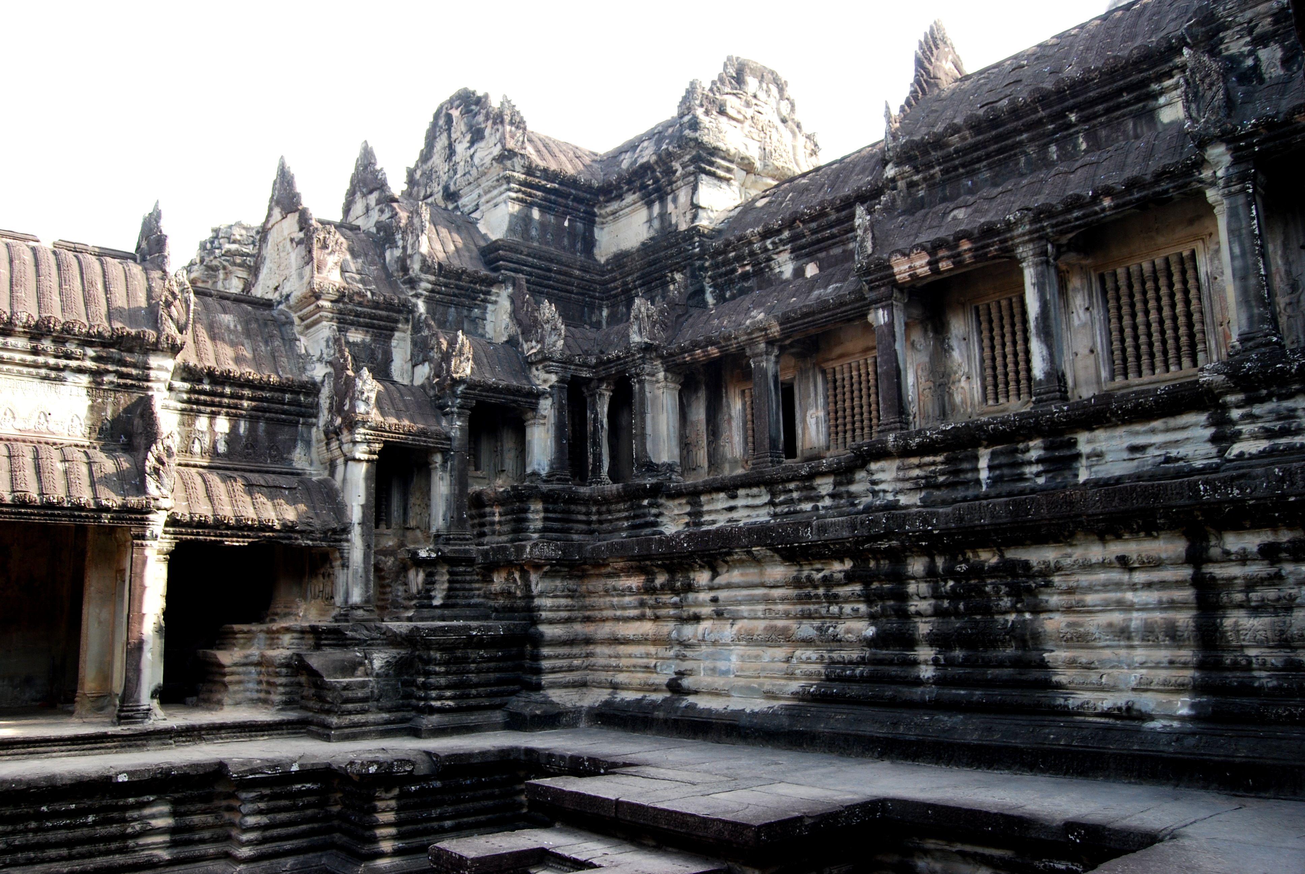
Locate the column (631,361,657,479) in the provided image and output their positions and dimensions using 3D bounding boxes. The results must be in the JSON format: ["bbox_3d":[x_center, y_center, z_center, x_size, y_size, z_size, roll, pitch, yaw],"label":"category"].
[{"bbox_3d":[-0.175,-0.321,19.402,0.370,2.286,0.370,9,-15,-42],"label":"column"}]

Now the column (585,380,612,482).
[{"bbox_3d":[-1.134,-0.092,20.534,0.405,2.129,0.405,9,-15,-42],"label":"column"}]

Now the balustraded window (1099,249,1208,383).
[{"bbox_3d":[6.966,-1.659,13.653,0.250,1.689,1.262,9,-15,-42],"label":"balustraded window"}]

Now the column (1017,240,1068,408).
[{"bbox_3d":[5.181,-1.548,13.034,0.380,2.168,0.380,9,-15,-42],"label":"column"}]

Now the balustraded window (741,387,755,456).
[{"bbox_3d":[2.408,-0.352,19.980,0.200,1.537,1.398,9,-15,-42],"label":"balustraded window"}]

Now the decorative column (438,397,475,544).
[{"bbox_3d":[-3.696,0.603,18.573,0.446,2.676,0.446,9,-15,-42],"label":"decorative column"}]

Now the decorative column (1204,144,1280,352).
[{"bbox_3d":[6.363,-2.031,10.585,0.420,2.162,0.420,9,-15,-42],"label":"decorative column"}]

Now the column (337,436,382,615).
[{"bbox_3d":[-5.315,1.603,17.791,0.480,3.173,0.480,9,-15,-42],"label":"column"}]

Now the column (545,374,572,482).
[{"bbox_3d":[-1.905,-0.172,19.825,0.371,2.103,0.371,9,-15,-42],"label":"column"}]

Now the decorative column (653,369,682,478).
[{"bbox_3d":[0.297,-0.246,19.257,0.380,2.074,0.380,9,-15,-42],"label":"decorative column"}]

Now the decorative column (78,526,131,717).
[{"bbox_3d":[-9.266,3.103,16.583,0.480,3.112,0.480,9,-15,-42],"label":"decorative column"}]

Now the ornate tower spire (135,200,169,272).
[{"bbox_3d":[-10.139,-4.069,19.847,0.377,1.187,0.565,9,-15,-42],"label":"ornate tower spire"}]

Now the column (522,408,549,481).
[{"bbox_3d":[-2.297,0.155,19.298,0.360,1.356,0.360,9,-15,-42],"label":"column"}]

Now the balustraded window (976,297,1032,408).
[{"bbox_3d":[5.622,-1.373,15.085,0.250,1.669,1.275,9,-15,-42],"label":"balustraded window"}]

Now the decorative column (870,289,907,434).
[{"bbox_3d":[3.608,-1.153,14.996,0.370,2.170,0.370,9,-15,-42],"label":"decorative column"}]

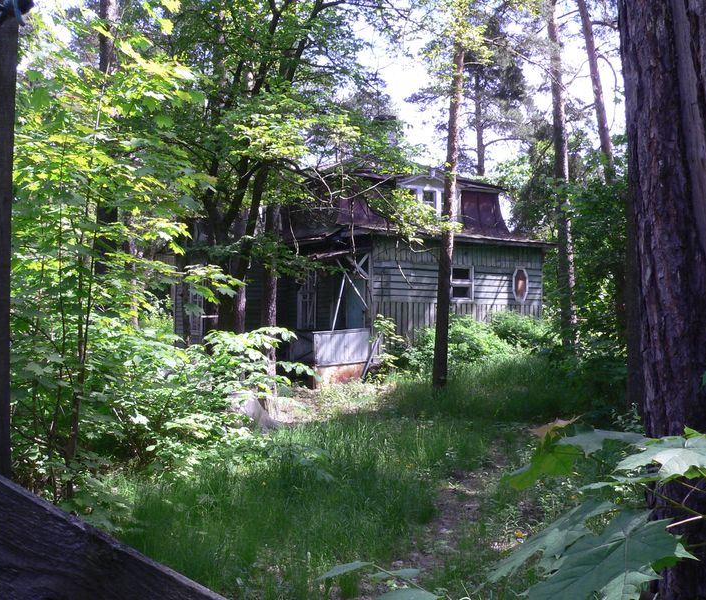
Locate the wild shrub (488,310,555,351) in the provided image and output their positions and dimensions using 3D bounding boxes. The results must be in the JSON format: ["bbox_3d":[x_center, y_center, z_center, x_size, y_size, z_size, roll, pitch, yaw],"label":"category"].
[{"bbox_3d":[4.430,0.860,21.900,1.600,1.150,1.300,1,-2,-33],"label":"wild shrub"}]

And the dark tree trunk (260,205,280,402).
[{"bbox_3d":[-1.530,0.070,15.600,0.280,3.800,0.280,0,-2,0],"label":"dark tree trunk"}]

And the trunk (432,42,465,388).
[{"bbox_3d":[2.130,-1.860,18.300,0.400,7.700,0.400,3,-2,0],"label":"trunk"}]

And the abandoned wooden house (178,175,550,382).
[{"bbox_3d":[-0.210,-0.900,25.300,7.750,6.300,9.600,1,-2,-33],"label":"abandoned wooden house"}]

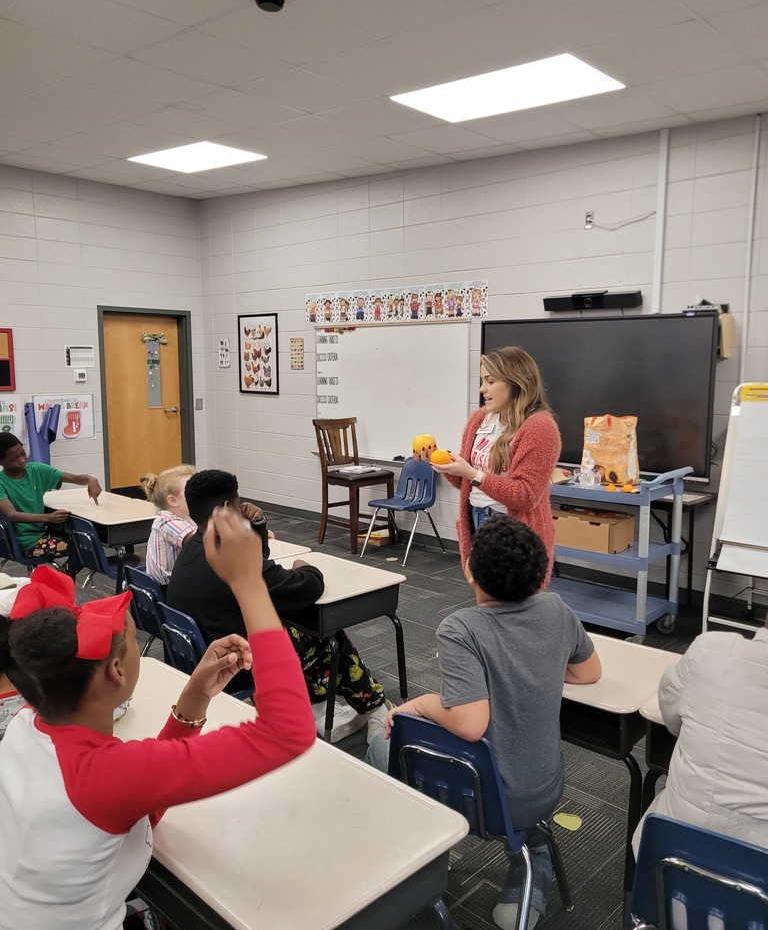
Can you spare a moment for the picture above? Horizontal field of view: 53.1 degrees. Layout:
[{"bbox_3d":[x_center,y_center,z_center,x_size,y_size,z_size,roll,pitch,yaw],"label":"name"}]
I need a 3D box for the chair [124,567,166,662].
[{"bbox_3d":[-0.805,0.747,3.175,0.440,0.690,0.520,7,10,43],"label":"chair"}]

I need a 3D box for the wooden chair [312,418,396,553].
[{"bbox_3d":[-0.233,0.147,6.505,0.500,1.050,0.540,-6,10,-42],"label":"wooden chair"}]

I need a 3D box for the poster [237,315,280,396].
[{"bbox_3d":[-1.286,-1.122,7.806,0.645,0.800,0.025,7,10,43],"label":"poster"}]

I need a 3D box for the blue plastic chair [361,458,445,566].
[{"bbox_3d":[0.168,0.347,6.096,0.460,0.755,0.550,7,10,43],"label":"blue plastic chair"}]

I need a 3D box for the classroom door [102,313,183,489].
[{"bbox_3d":[-2.543,-0.577,8.198,0.050,2.030,0.920,7,10,43],"label":"classroom door"}]

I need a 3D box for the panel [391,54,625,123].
[{"bbox_3d":[0.652,-2.070,4.232,1.200,0.050,0.600,12,13,43],"label":"panel"}]

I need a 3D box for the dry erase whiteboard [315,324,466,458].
[{"bbox_3d":[-0.014,-0.606,6.613,1.840,1.210,0.050,7,10,43],"label":"dry erase whiteboard"}]

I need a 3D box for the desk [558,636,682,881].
[{"bbox_3d":[0.541,0.886,2.332,0.610,0.645,0.465,7,10,41],"label":"desk"}]

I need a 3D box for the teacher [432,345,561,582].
[{"bbox_3d":[0.440,0.330,2.997,0.480,1.580,0.480,-4,9,-34],"label":"teacher"}]

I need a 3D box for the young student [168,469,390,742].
[{"bbox_3d":[-0.390,0.562,2.852,0.880,1.140,0.530,-5,9,-38],"label":"young student"}]

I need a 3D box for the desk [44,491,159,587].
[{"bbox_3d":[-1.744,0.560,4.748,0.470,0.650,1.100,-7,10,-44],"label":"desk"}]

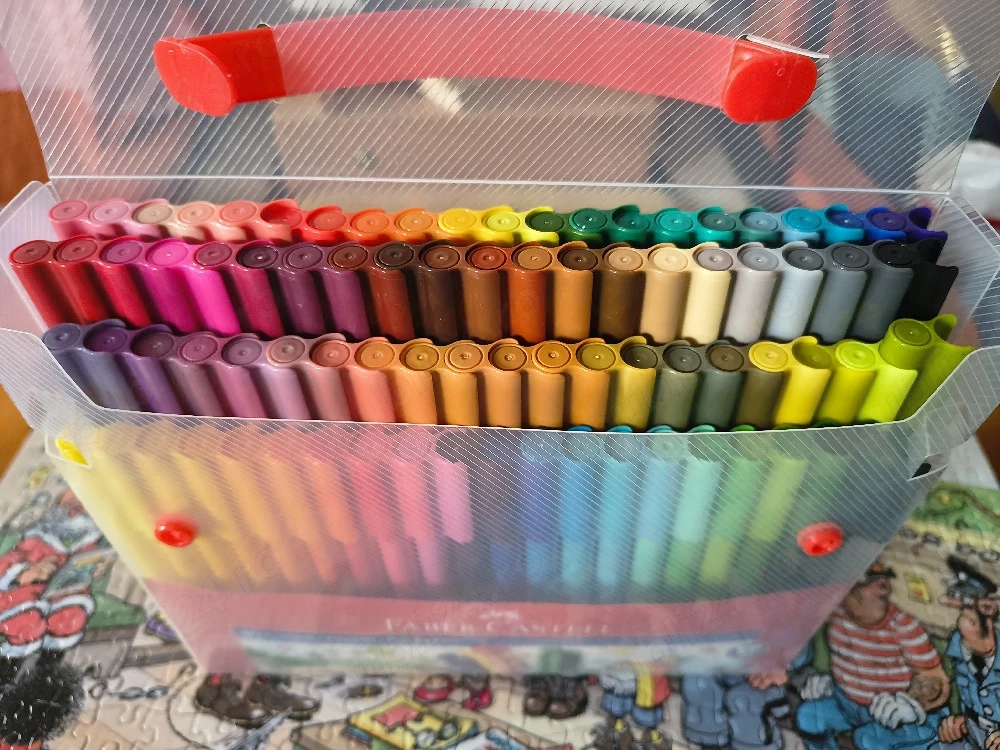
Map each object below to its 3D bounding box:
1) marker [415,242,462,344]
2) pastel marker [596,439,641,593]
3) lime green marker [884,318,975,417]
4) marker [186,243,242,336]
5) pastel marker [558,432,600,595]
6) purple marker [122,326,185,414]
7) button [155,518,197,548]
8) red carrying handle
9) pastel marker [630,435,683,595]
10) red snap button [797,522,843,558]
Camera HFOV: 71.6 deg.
[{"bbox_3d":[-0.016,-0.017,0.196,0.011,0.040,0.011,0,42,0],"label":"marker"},{"bbox_3d":[0.034,0.067,0.230,0.011,0.130,0.011,-2,43,0],"label":"pastel marker"},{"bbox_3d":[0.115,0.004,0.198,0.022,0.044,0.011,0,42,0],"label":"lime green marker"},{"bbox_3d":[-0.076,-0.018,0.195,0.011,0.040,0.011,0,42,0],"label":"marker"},{"bbox_3d":[0.024,0.067,0.230,0.011,0.130,0.011,-2,43,0],"label":"pastel marker"},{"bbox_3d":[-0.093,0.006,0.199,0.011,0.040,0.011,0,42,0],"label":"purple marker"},{"bbox_3d":[-0.096,0.047,0.204,0.012,0.012,0.005,0,42,0],"label":"button"},{"bbox_3d":[-0.003,-0.077,0.172,0.149,0.021,0.028,0,38,-1],"label":"red carrying handle"},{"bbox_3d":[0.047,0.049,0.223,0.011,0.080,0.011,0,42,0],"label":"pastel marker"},{"bbox_3d":[0.095,0.049,0.207,0.012,0.012,0.004,0,44,-1],"label":"red snap button"}]

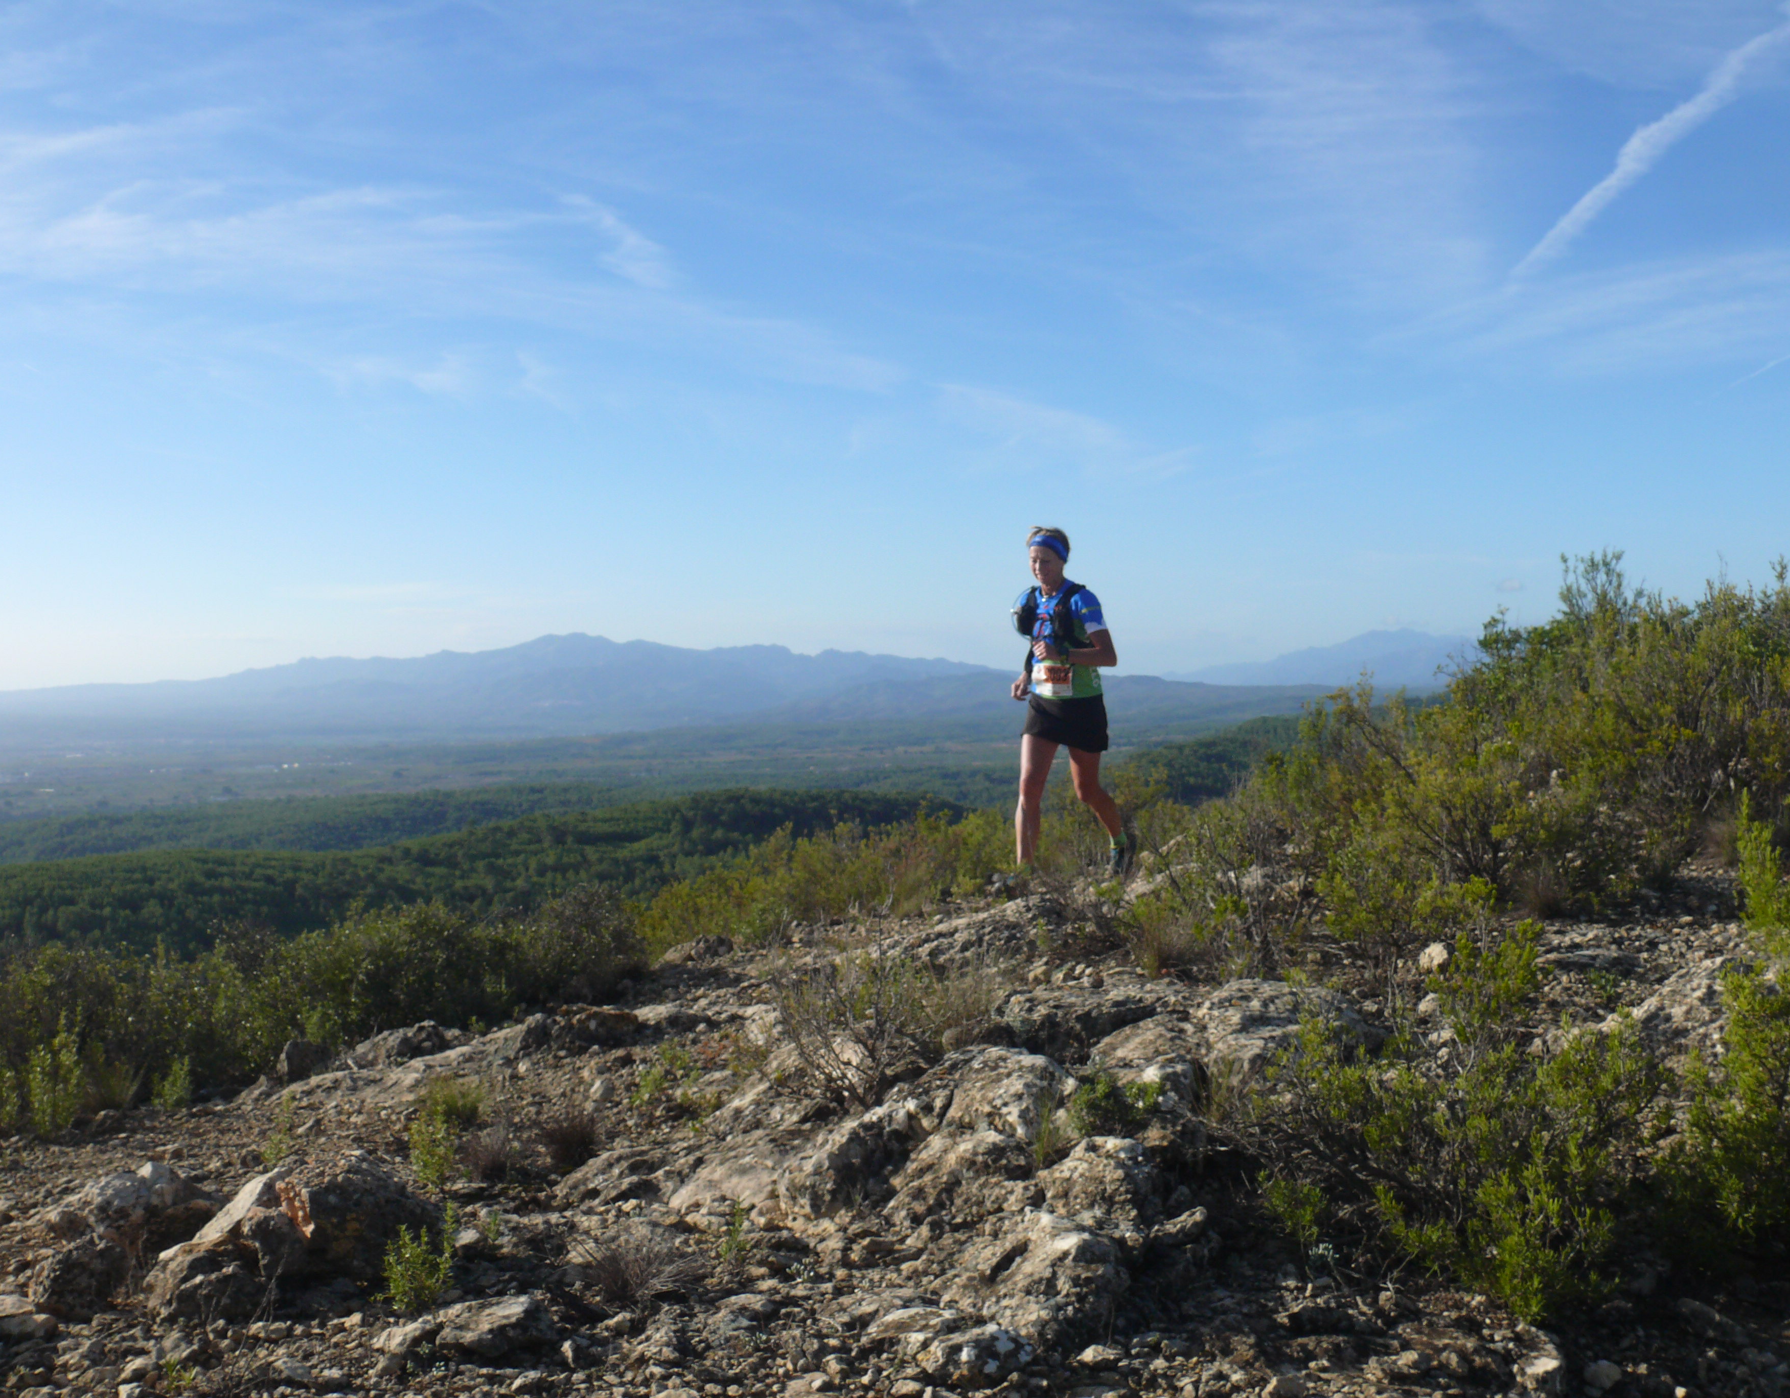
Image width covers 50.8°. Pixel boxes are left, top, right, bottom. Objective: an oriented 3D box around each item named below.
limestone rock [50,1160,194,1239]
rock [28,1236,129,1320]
[{"bbox_3d":[-1.805,1.169,4.400,0.350,0.155,0.280,0,0,-22],"label":"limestone rock"},{"bbox_3d":[-1.992,1.413,4.600,0.250,0.185,0.220,0,0,0],"label":"rock"}]

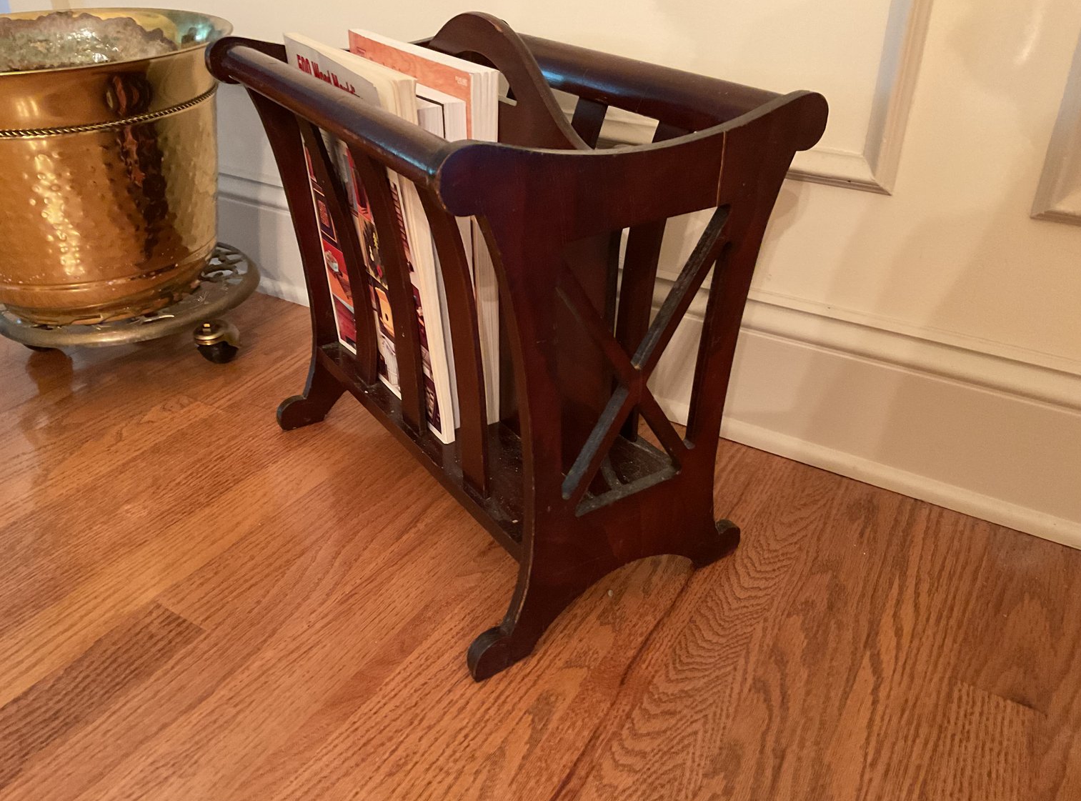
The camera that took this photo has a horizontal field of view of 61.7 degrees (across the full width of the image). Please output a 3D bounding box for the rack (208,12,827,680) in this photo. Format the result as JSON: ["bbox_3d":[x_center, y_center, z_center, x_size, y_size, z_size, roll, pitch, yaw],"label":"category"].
[{"bbox_3d":[-0.046,-0.095,0.715,0.273,0.388,0.391,-18,35,-29],"label":"rack"}]

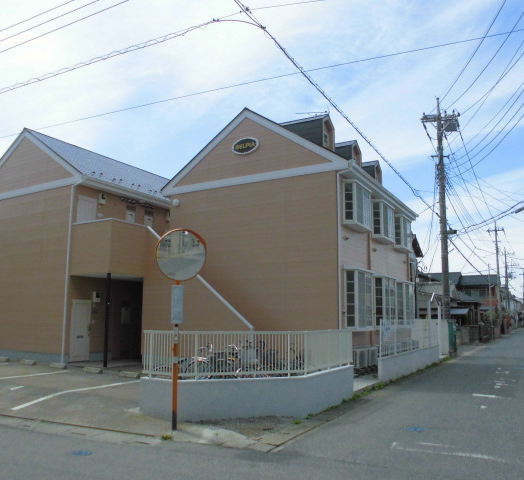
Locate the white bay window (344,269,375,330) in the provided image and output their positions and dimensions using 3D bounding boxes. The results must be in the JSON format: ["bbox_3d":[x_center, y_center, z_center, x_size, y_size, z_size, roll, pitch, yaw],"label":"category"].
[{"bbox_3d":[2.889,1.777,14.097,0.400,1.760,1.540,-5,-10,29],"label":"white bay window"}]

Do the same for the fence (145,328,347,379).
[{"bbox_3d":[0.204,2.062,8.810,4.500,0.790,1.000,6,-10,-30],"label":"fence"}]

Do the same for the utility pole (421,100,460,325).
[{"bbox_3d":[8.649,-0.897,22.910,1.850,12.345,0.600,-5,-10,29],"label":"utility pole"}]

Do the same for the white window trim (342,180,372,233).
[{"bbox_3d":[2.919,-0.969,14.548,0.400,1.280,1.530,-5,-10,29],"label":"white window trim"}]

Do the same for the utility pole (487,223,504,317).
[{"bbox_3d":[25.237,3.951,51.257,1.700,11.954,0.450,-5,-10,29],"label":"utility pole"}]

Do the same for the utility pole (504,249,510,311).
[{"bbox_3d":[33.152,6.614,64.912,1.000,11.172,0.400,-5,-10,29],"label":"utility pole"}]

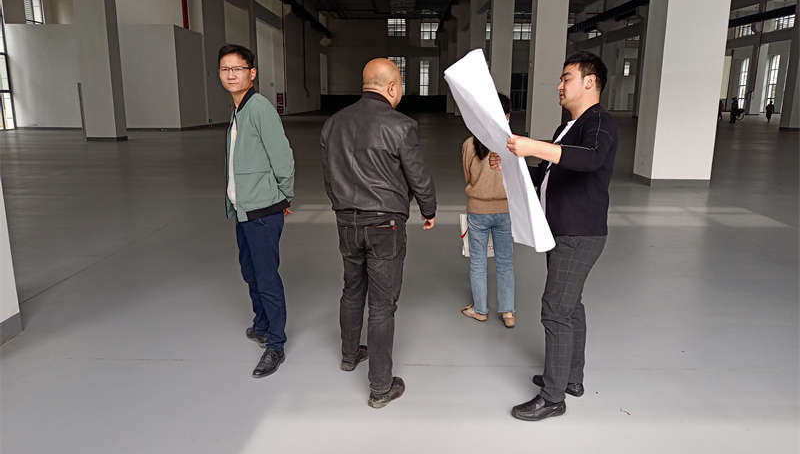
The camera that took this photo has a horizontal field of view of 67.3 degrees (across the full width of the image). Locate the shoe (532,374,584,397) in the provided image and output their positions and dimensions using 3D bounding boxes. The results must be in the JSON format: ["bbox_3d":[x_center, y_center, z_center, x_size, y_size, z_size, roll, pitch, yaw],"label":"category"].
[{"bbox_3d":[0.859,0.825,3.253,0.283,0.100,0.105,8,15,32],"label":"shoe"}]

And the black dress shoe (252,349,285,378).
[{"bbox_3d":[-0.750,0.765,3.463,0.105,0.100,0.287,6,13,22],"label":"black dress shoe"}]

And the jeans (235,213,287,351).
[{"bbox_3d":[-0.812,0.286,3.567,0.340,0.910,0.380,-6,14,-27],"label":"jeans"}]

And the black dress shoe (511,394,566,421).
[{"bbox_3d":[0.694,0.884,2.978,0.283,0.100,0.105,-3,13,-14],"label":"black dress shoe"}]

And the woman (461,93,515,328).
[{"bbox_3d":[0.611,-0.113,4.070,0.430,1.575,0.360,1,12,3],"label":"woman"}]

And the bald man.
[{"bbox_3d":[-0.130,0.019,3.107,0.580,1.720,0.460,8,15,32],"label":"bald man"}]

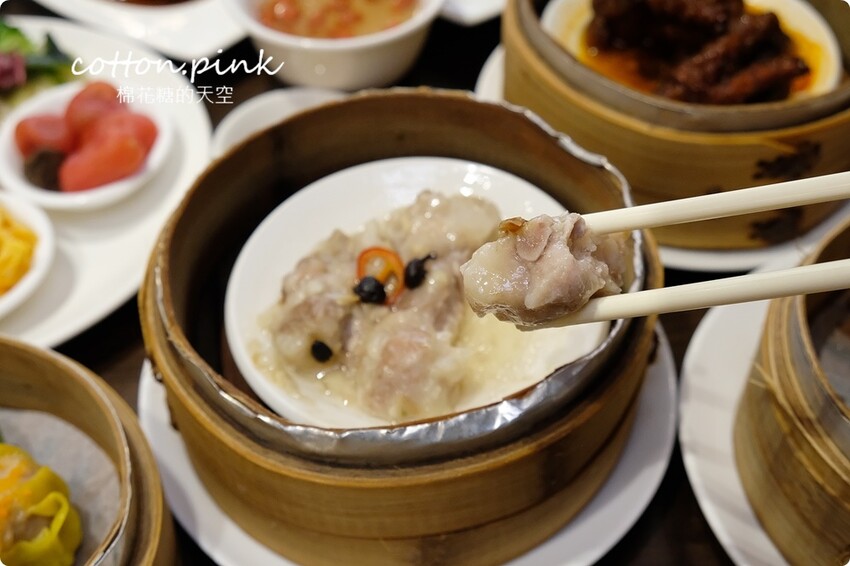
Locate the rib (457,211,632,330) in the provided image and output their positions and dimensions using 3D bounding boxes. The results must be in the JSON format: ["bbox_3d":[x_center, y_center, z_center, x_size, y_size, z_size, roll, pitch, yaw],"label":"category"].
[{"bbox_3d":[0.033,-0.004,0.268,0.045,0.028,0.031,-10,50,-6],"label":"rib"}]

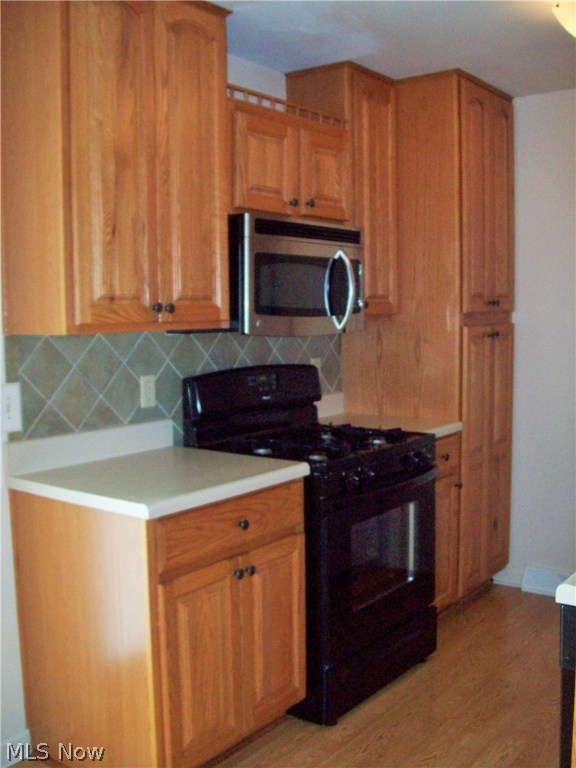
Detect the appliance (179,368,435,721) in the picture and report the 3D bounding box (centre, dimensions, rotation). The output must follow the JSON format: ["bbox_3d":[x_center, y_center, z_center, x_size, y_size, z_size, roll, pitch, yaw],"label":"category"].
[{"bbox_3d":[0.113,0.538,3.156,0.700,1.180,0.761,3,7,38],"label":"appliance"}]

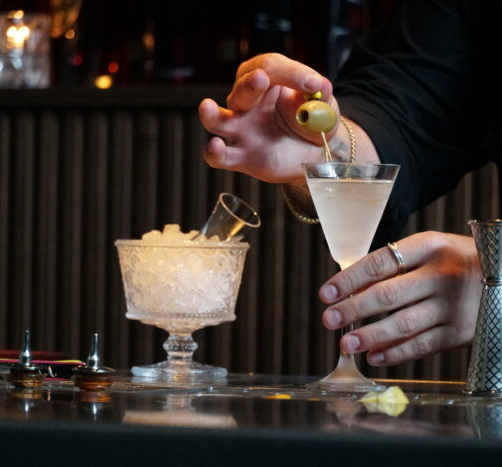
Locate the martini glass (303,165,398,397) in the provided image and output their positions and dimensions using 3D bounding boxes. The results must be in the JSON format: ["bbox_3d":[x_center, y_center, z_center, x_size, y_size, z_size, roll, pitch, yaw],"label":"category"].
[{"bbox_3d":[0.072,0.032,2.880,0.072,0.164,0.072,1,0,0],"label":"martini glass"}]

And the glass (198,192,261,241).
[{"bbox_3d":[-0.025,0.006,2.849,0.037,0.060,0.037,38,18,0],"label":"glass"}]

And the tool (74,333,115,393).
[{"bbox_3d":[-0.112,0.091,2.805,0.029,0.040,0.029,1,0,0],"label":"tool"}]

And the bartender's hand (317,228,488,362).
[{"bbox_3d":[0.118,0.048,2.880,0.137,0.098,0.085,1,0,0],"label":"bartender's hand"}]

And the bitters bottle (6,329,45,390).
[{"bbox_3d":[-0.170,0.095,2.950,0.028,0.044,0.028,1,2,0],"label":"bitters bottle"}]

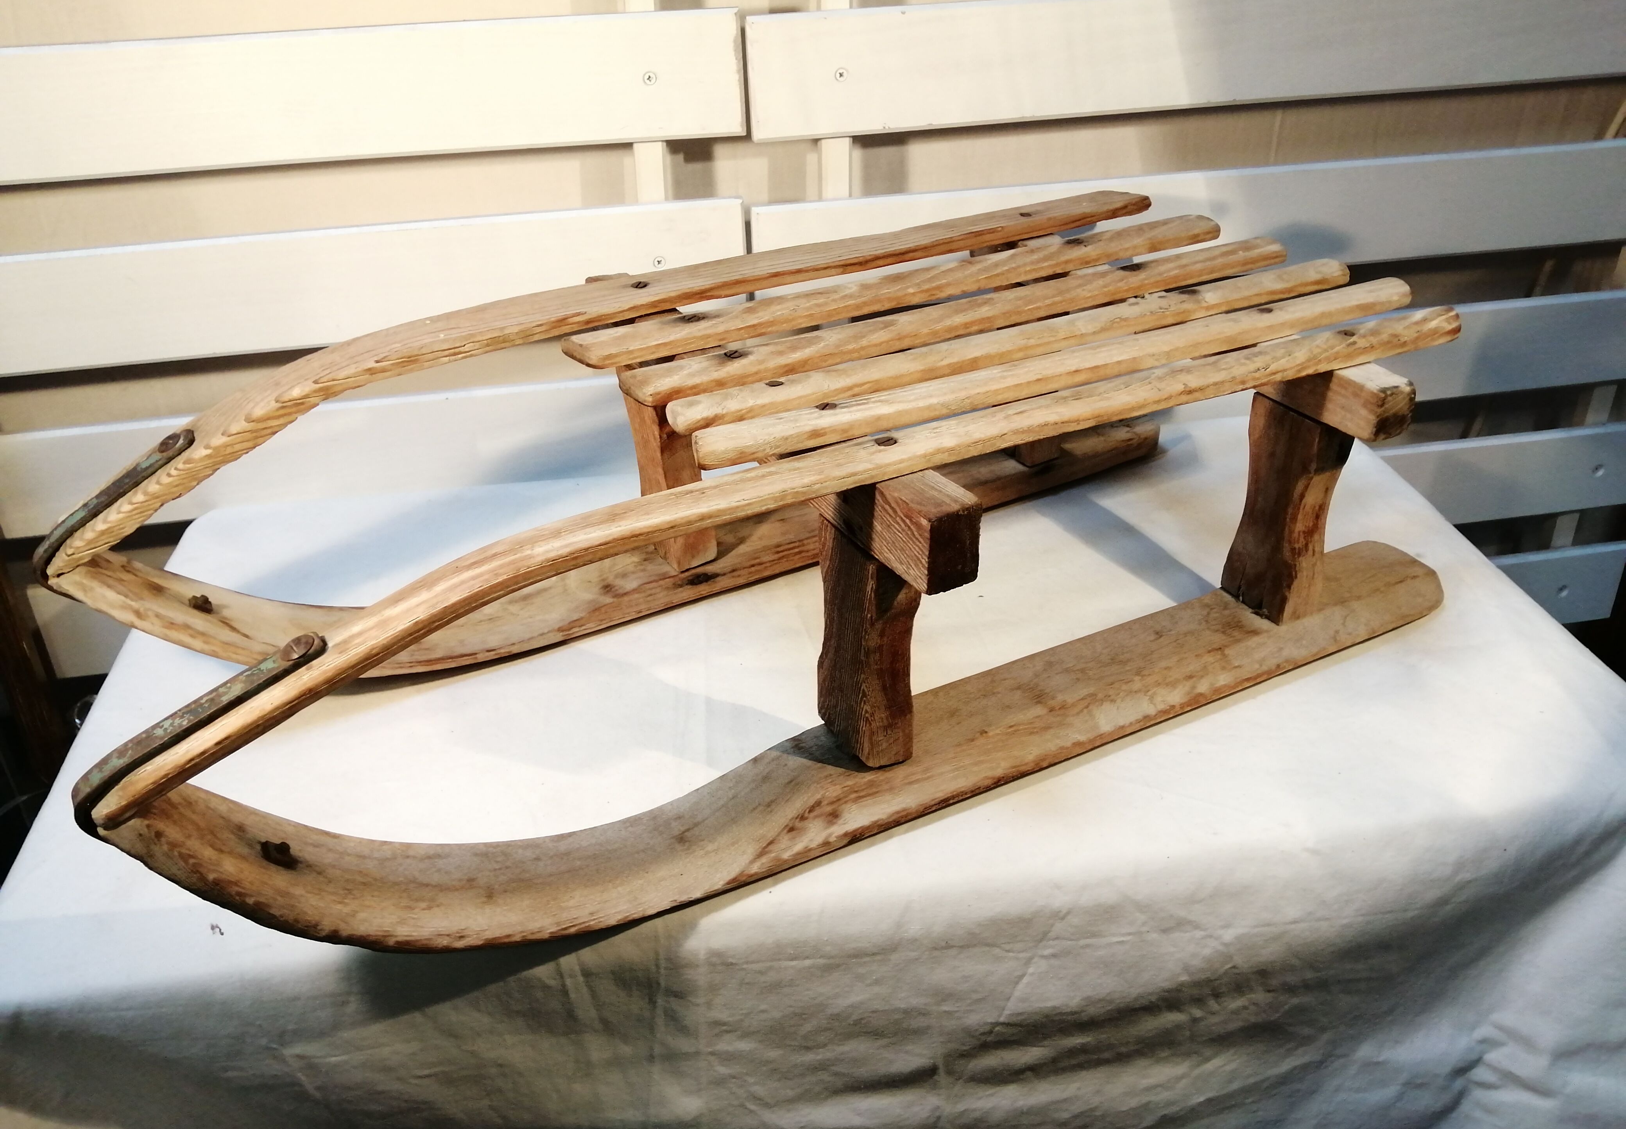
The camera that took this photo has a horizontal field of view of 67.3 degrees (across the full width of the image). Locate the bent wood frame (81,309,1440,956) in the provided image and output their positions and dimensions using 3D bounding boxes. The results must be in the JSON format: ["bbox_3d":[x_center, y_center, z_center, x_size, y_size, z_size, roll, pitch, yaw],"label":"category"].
[{"bbox_3d":[0.079,0.021,0.680,0.857,0.234,0.094,-17,36,-28],"label":"bent wood frame"}]

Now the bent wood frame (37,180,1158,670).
[{"bbox_3d":[-0.065,-0.100,0.874,0.857,0.234,0.094,-17,36,-28],"label":"bent wood frame"}]

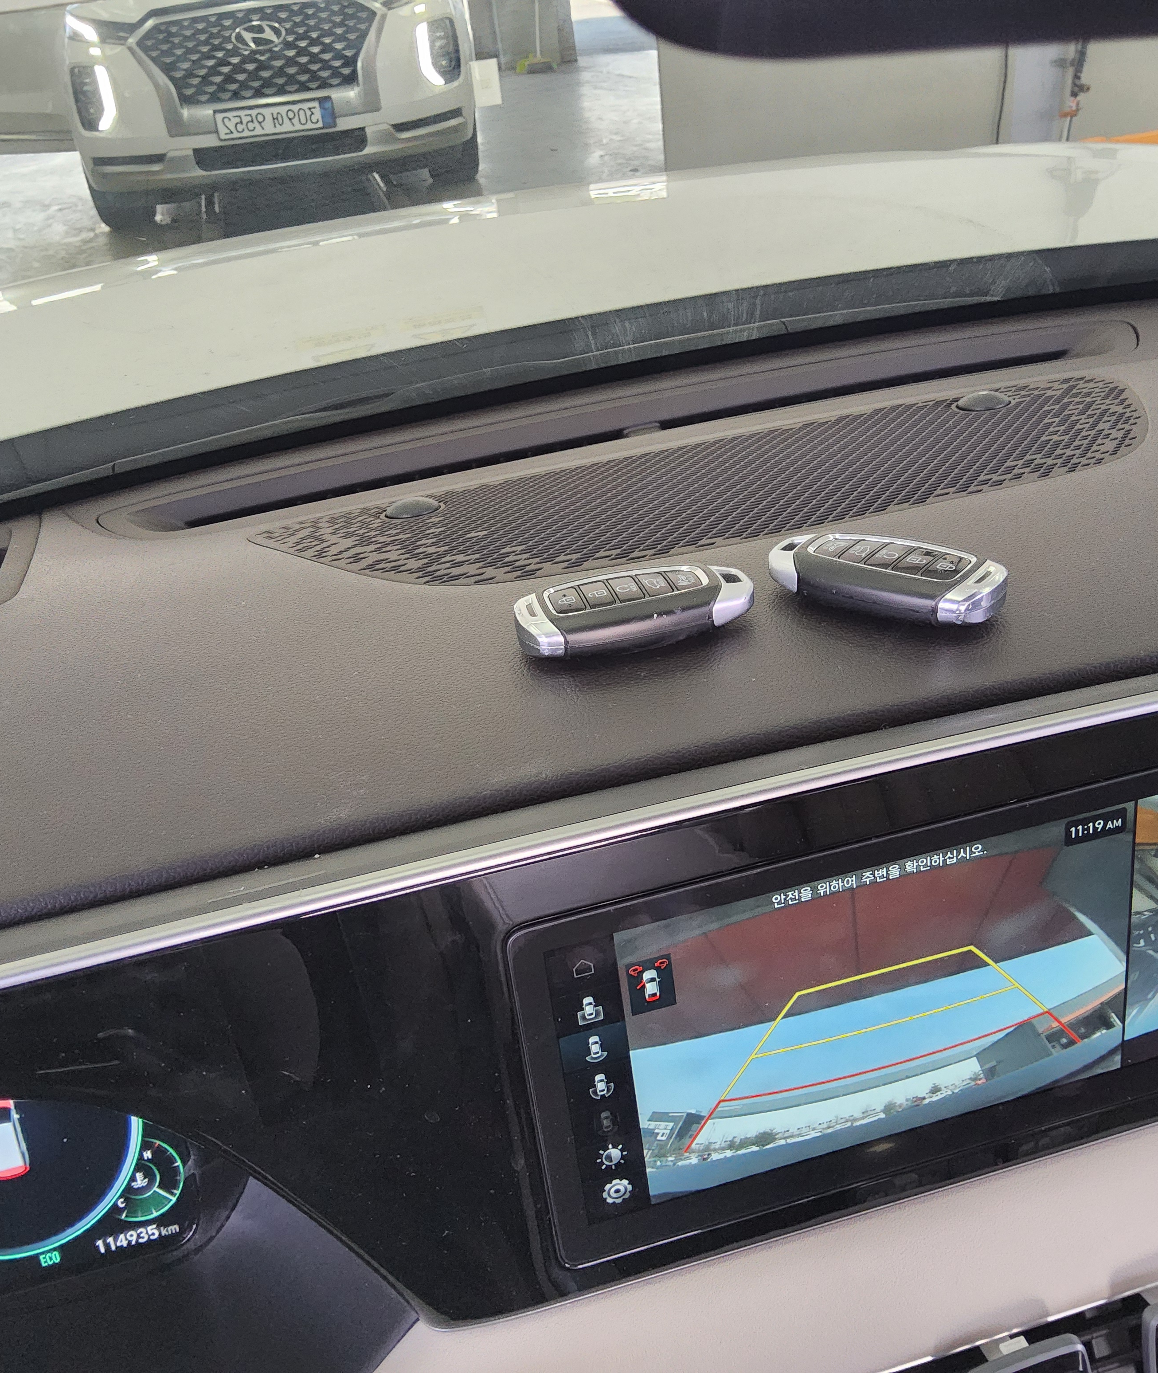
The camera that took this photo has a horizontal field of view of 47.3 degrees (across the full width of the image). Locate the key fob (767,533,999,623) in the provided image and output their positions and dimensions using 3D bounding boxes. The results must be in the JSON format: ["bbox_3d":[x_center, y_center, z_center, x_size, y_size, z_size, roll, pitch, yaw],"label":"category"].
[{"bbox_3d":[0.100,-0.036,0.432,0.078,0.015,0.037,12,34,31],"label":"key fob"}]

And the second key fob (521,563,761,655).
[{"bbox_3d":[0.018,-0.025,0.431,0.078,0.015,0.037,-10,29,-5],"label":"second key fob"}]

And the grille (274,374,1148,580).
[{"bbox_3d":[0.064,-0.080,0.534,0.384,0.014,0.122,-13,30,-10],"label":"grille"}]

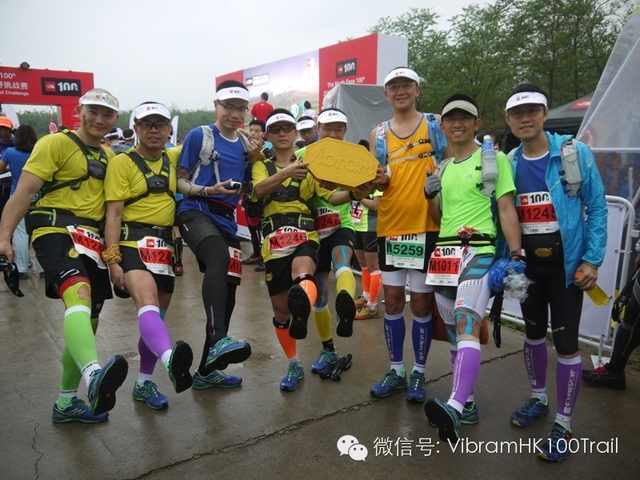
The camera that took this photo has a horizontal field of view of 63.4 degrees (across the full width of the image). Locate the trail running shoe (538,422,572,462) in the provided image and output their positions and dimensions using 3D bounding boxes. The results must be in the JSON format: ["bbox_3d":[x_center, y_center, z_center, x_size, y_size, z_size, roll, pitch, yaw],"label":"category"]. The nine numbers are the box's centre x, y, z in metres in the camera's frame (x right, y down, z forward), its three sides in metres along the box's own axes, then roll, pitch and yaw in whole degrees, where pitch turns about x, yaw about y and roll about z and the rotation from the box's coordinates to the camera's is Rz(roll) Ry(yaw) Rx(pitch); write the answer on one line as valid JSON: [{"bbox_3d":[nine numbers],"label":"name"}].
[{"bbox_3d":[1.154,0.968,2.526,0.287,0.117,0.107,-9,13,-43],"label":"trail running shoe"}]

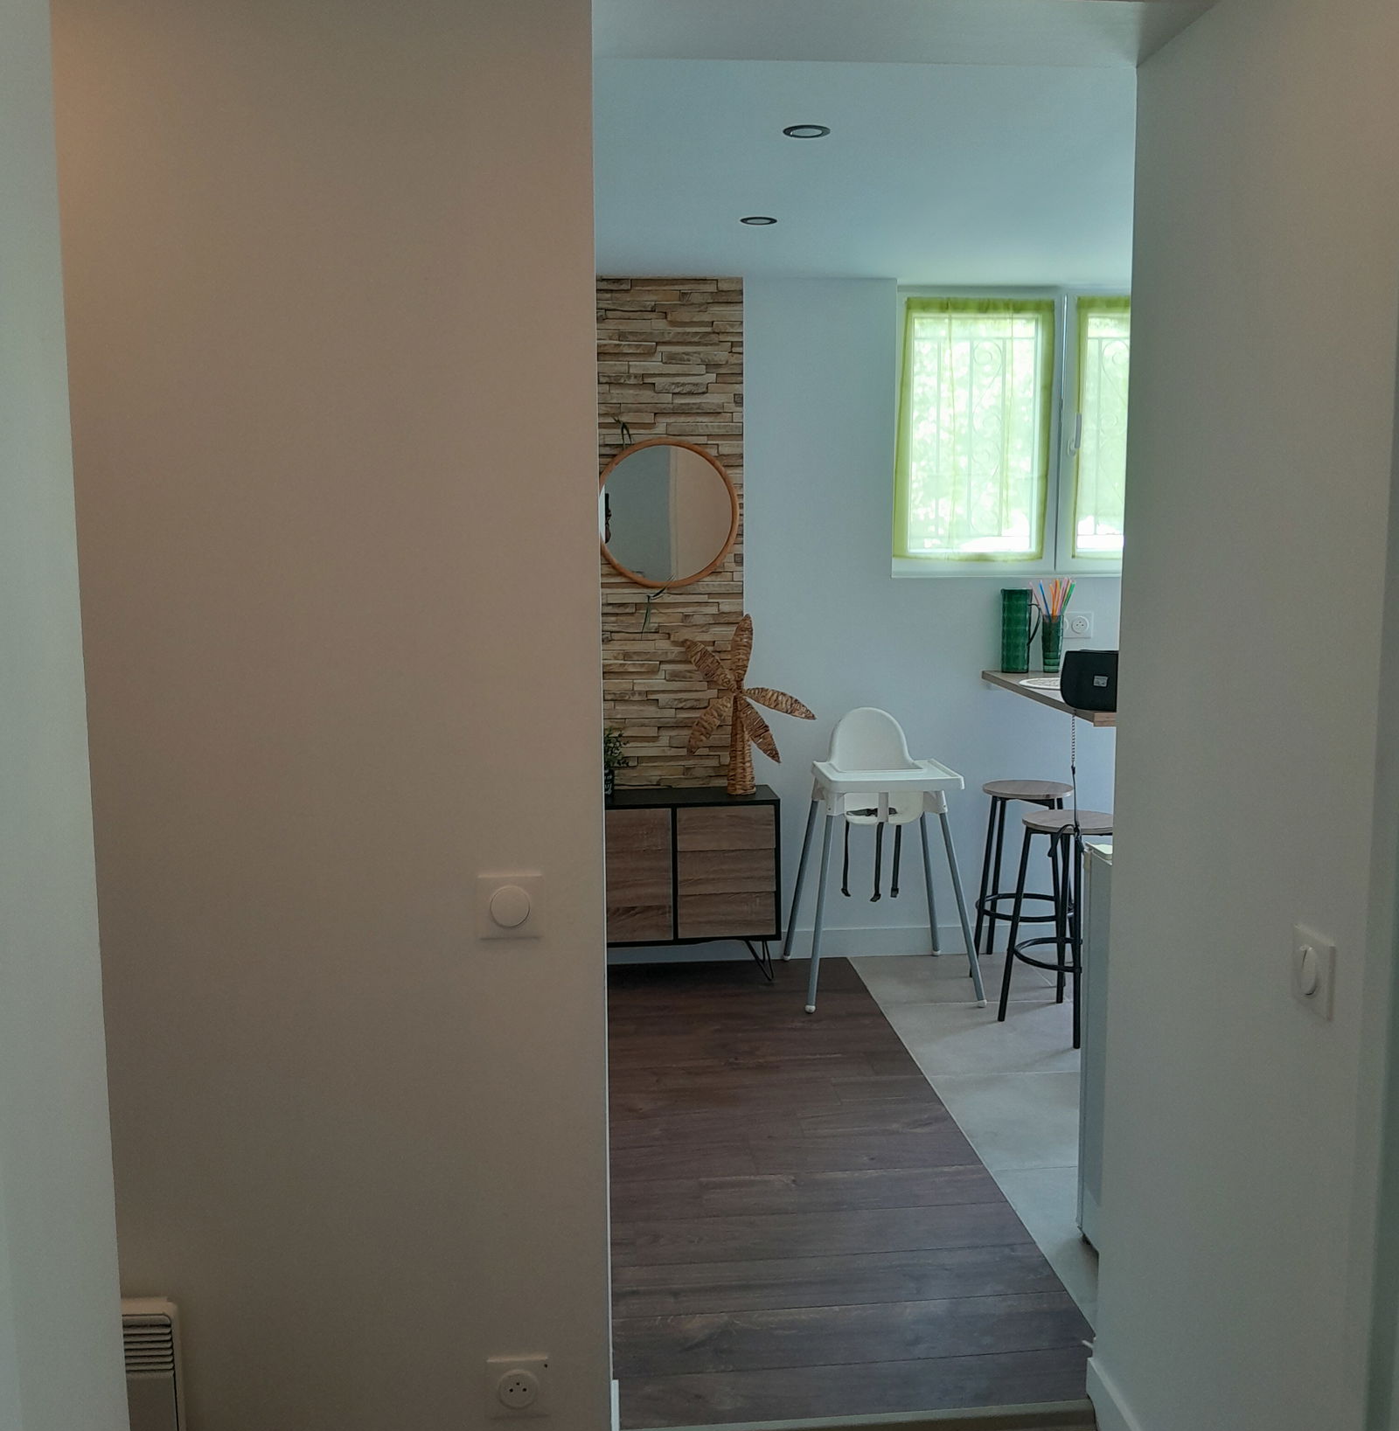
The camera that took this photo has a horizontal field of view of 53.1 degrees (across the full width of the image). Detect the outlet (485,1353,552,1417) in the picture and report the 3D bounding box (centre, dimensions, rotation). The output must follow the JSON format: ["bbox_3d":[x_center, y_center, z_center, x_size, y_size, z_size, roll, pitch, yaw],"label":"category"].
[{"bbox_3d":[-0.249,0.927,1.935,0.083,0.083,0.013,-1,7,-5],"label":"outlet"}]

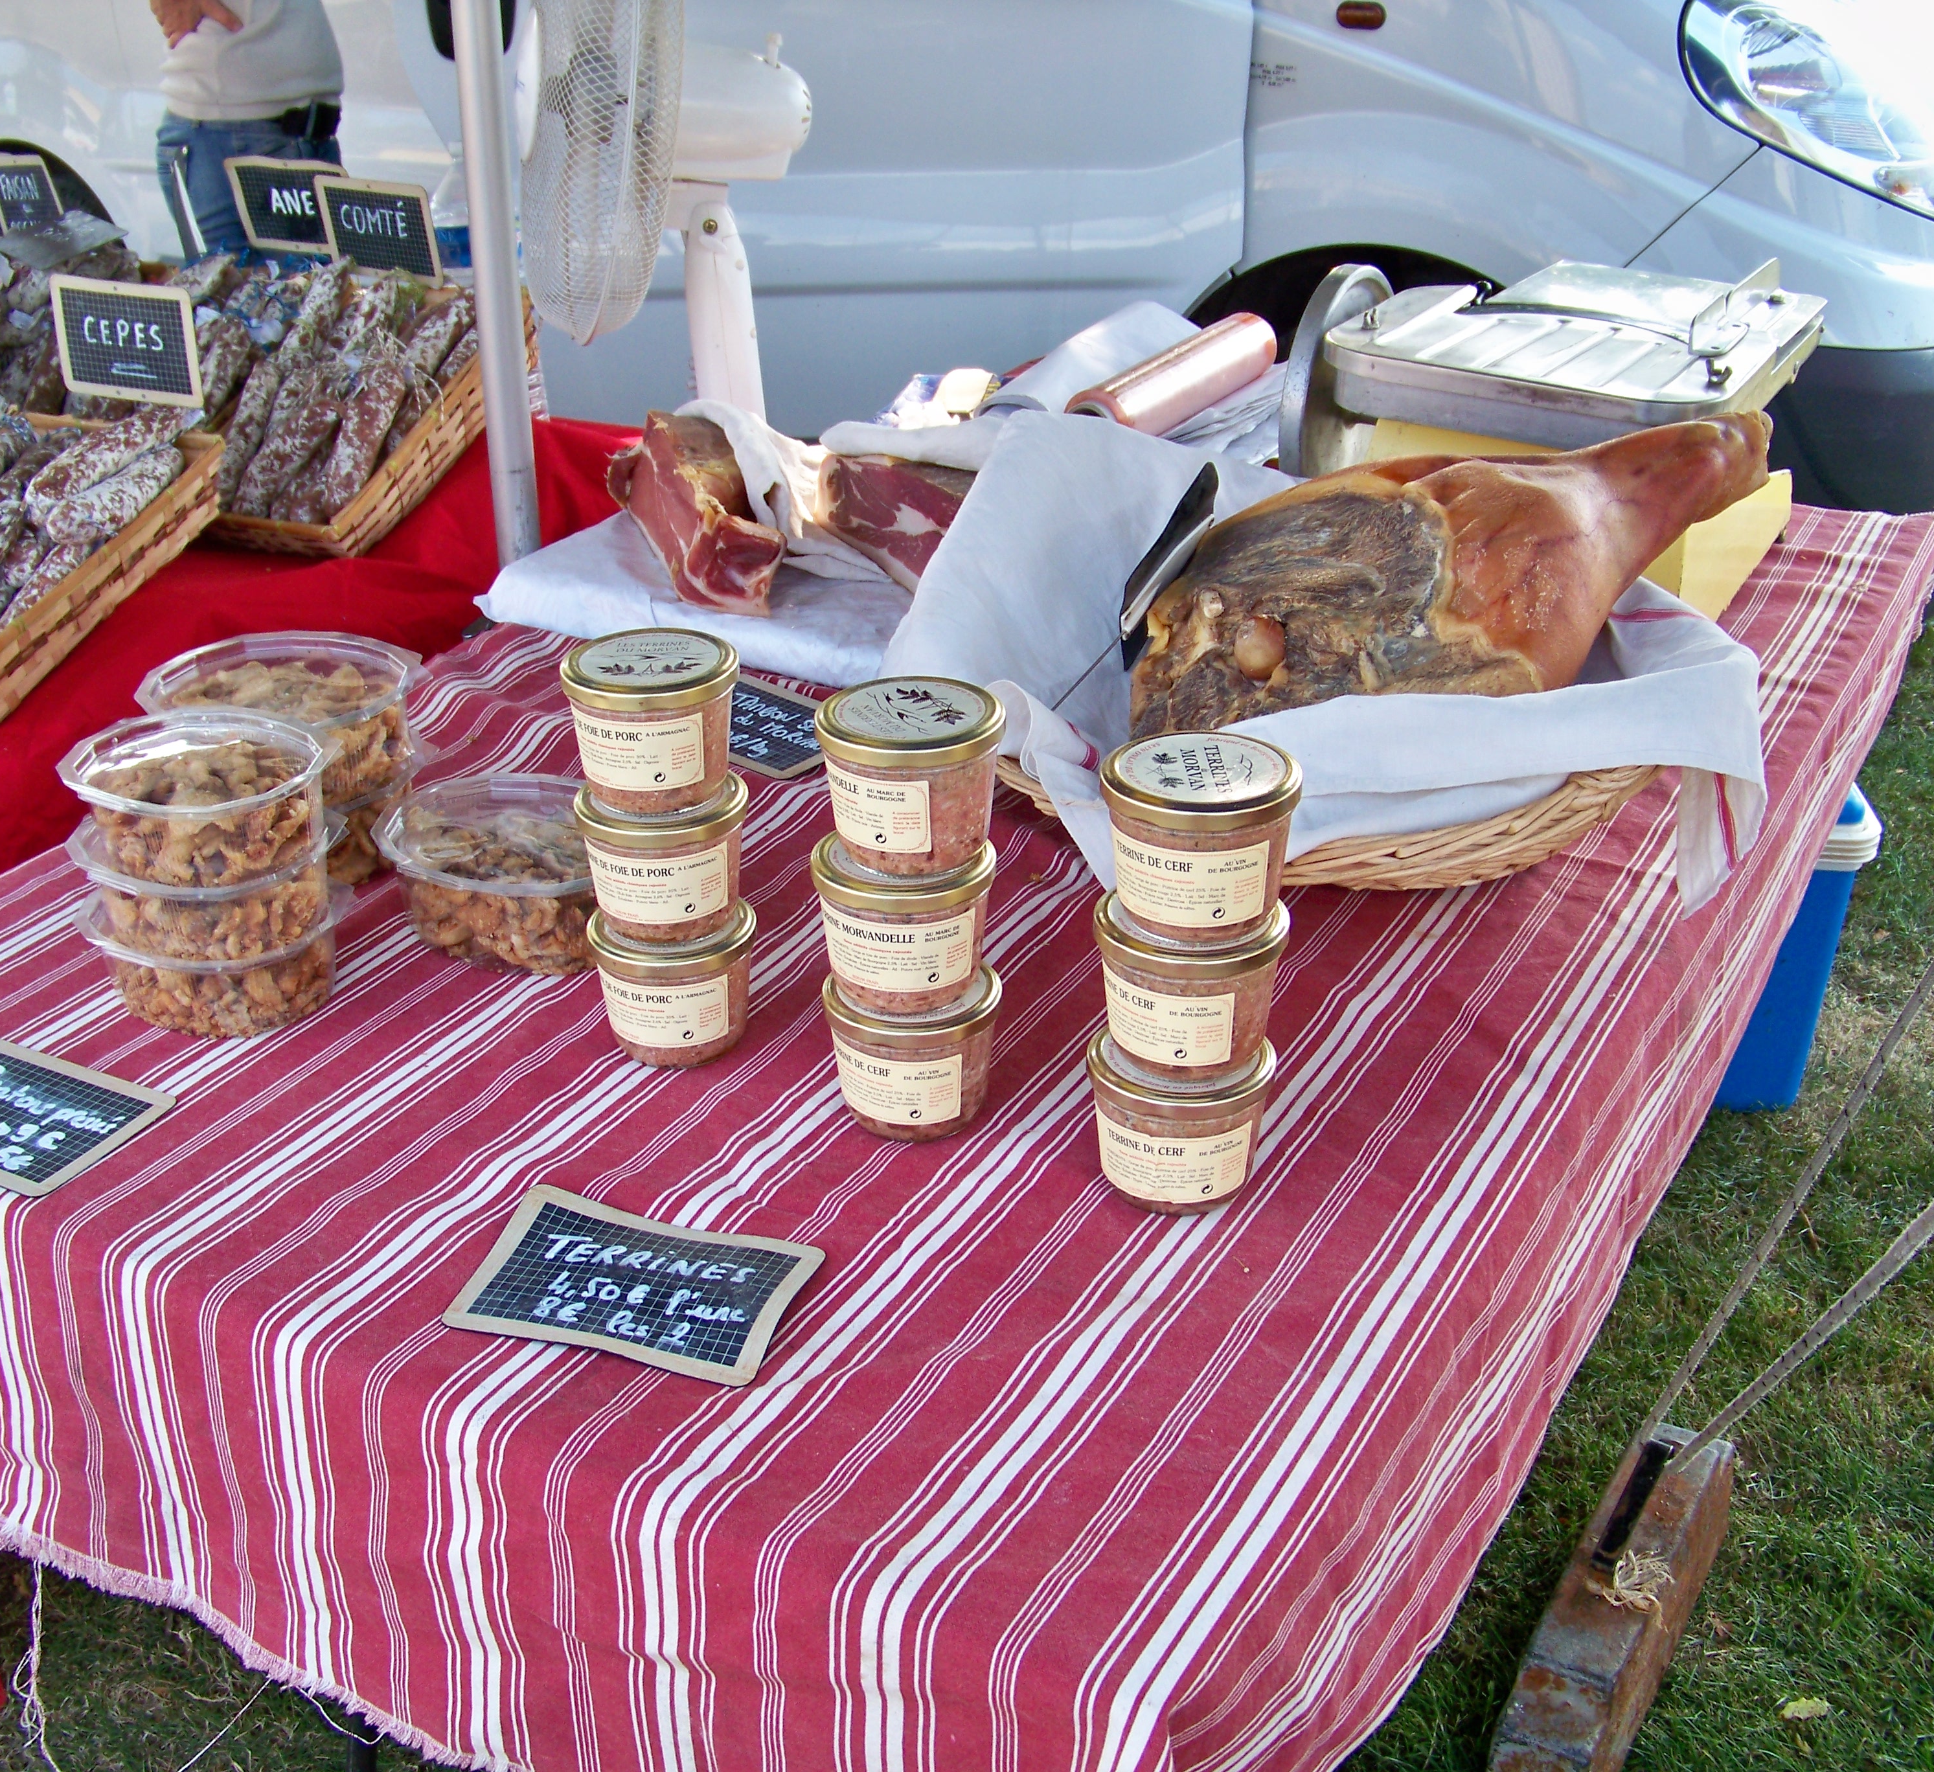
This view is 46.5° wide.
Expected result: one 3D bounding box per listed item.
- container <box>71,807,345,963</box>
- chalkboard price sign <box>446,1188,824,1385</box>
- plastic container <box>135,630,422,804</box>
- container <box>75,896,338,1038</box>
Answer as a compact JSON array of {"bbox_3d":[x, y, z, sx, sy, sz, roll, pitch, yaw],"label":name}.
[{"bbox_3d":[-0.405,-0.004,1.211,0.141,0.052,0.141,-10,28,-18],"label":"container"},{"bbox_3d":[-0.145,0.175,0.989,0.144,0.014,0.096,9,31,11],"label":"chalkboard price sign"},{"bbox_3d":[-0.406,-0.097,1.354,0.171,0.058,0.158,-5,27,-8],"label":"plastic container"},{"bbox_3d":[-0.407,0.035,1.230,0.141,0.052,0.141,-10,28,-18],"label":"container"}]

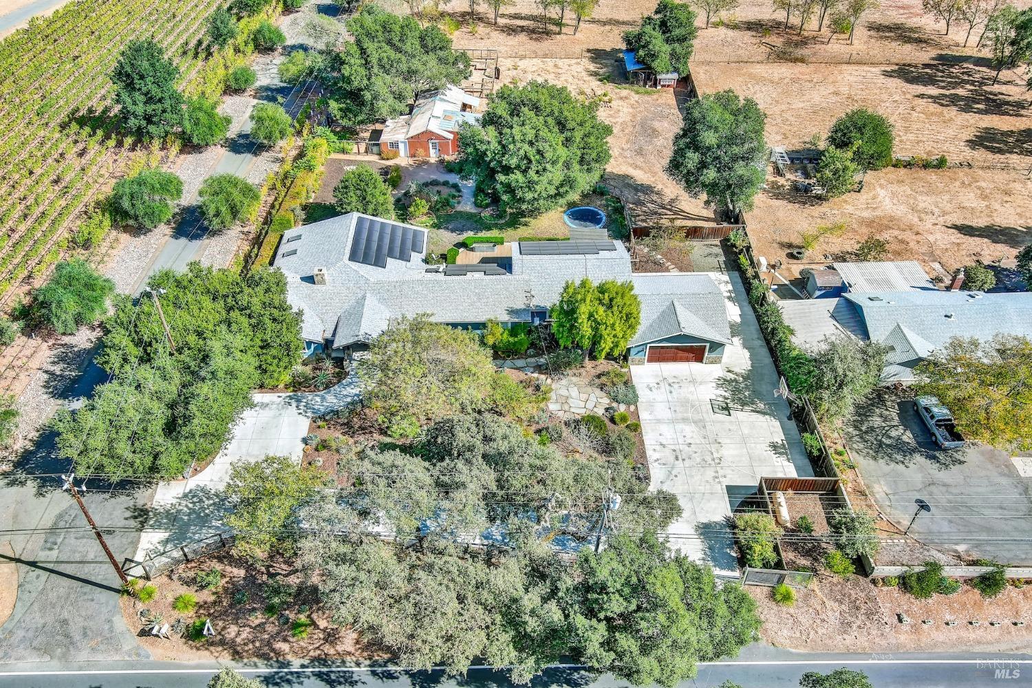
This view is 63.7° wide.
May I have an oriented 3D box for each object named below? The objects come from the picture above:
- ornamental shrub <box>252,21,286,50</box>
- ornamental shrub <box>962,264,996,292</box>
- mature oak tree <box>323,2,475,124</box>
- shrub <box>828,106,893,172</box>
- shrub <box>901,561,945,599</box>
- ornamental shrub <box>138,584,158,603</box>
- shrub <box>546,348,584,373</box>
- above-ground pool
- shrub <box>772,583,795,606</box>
[{"bbox_3d":[-34.252,-42.769,115.256,4.500,3.800,4.500,0,43,-3],"label":"ornamental shrub"},{"bbox_3d":[43.686,-6.139,78.355,2.900,2.700,2.900,-1,42,-1],"label":"ornamental shrub"},{"bbox_3d":[-14.114,-33.263,99.258,17.500,12.700,16.000,0,43,-3],"label":"mature oak tree"},{"bbox_3d":[39.395,-23.426,95.134,7.200,6.600,7.200,0,43,-3],"label":"shrub"},{"bbox_3d":[26.749,15.472,54.635,2.370,2.100,2.370,-1,42,-1],"label":"shrub"},{"bbox_3d":[-24.040,16.304,54.300,1.250,0.950,1.200,0,43,-3],"label":"ornamental shrub"},{"bbox_3d":[4.186,1.328,70.754,2.790,1.700,2.790,-1,42,-1],"label":"shrub"},{"bbox_3d":[7.012,-12.396,84.963,4.400,1.100,4.400,-1,42,-1],"label":"above-ground pool"},{"bbox_3d":[17.562,16.412,54.222,1.450,1.250,1.450,-1,42,-1],"label":"shrub"}]

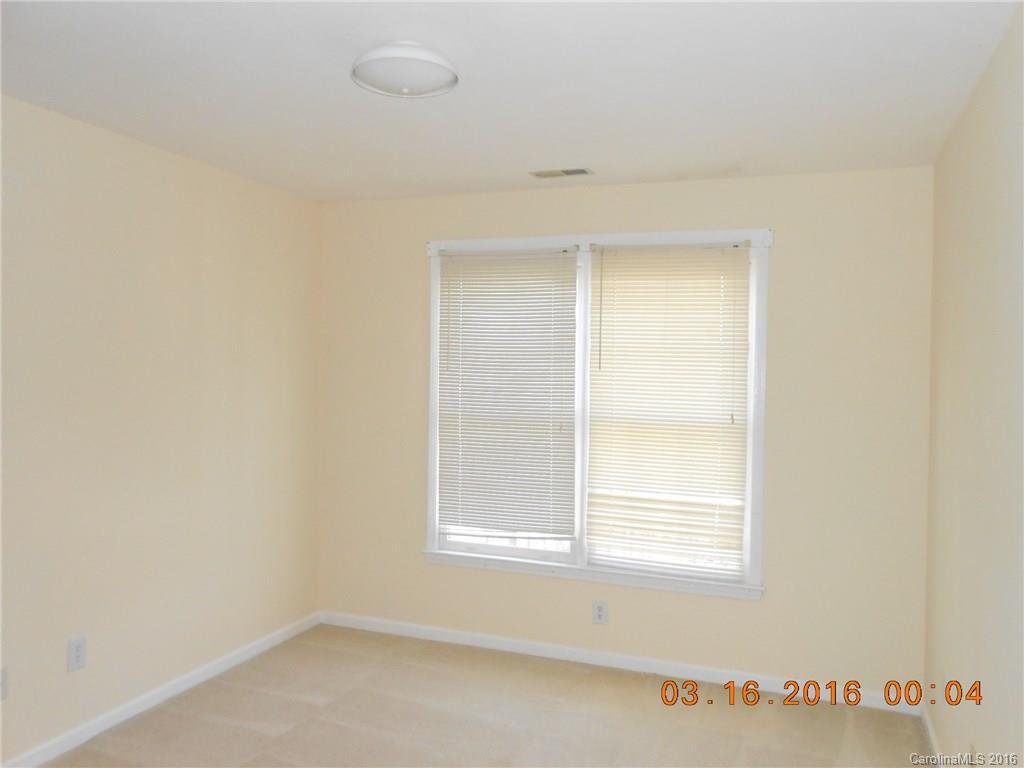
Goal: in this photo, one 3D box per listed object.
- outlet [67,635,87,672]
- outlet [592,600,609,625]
[{"bbox_3d":[-1.671,1.038,2.953,0.012,0.118,0.074,1,1,21],"label":"outlet"},{"bbox_3d":[0.439,1.140,3.824,0.074,0.118,0.012,1,1,21],"label":"outlet"}]

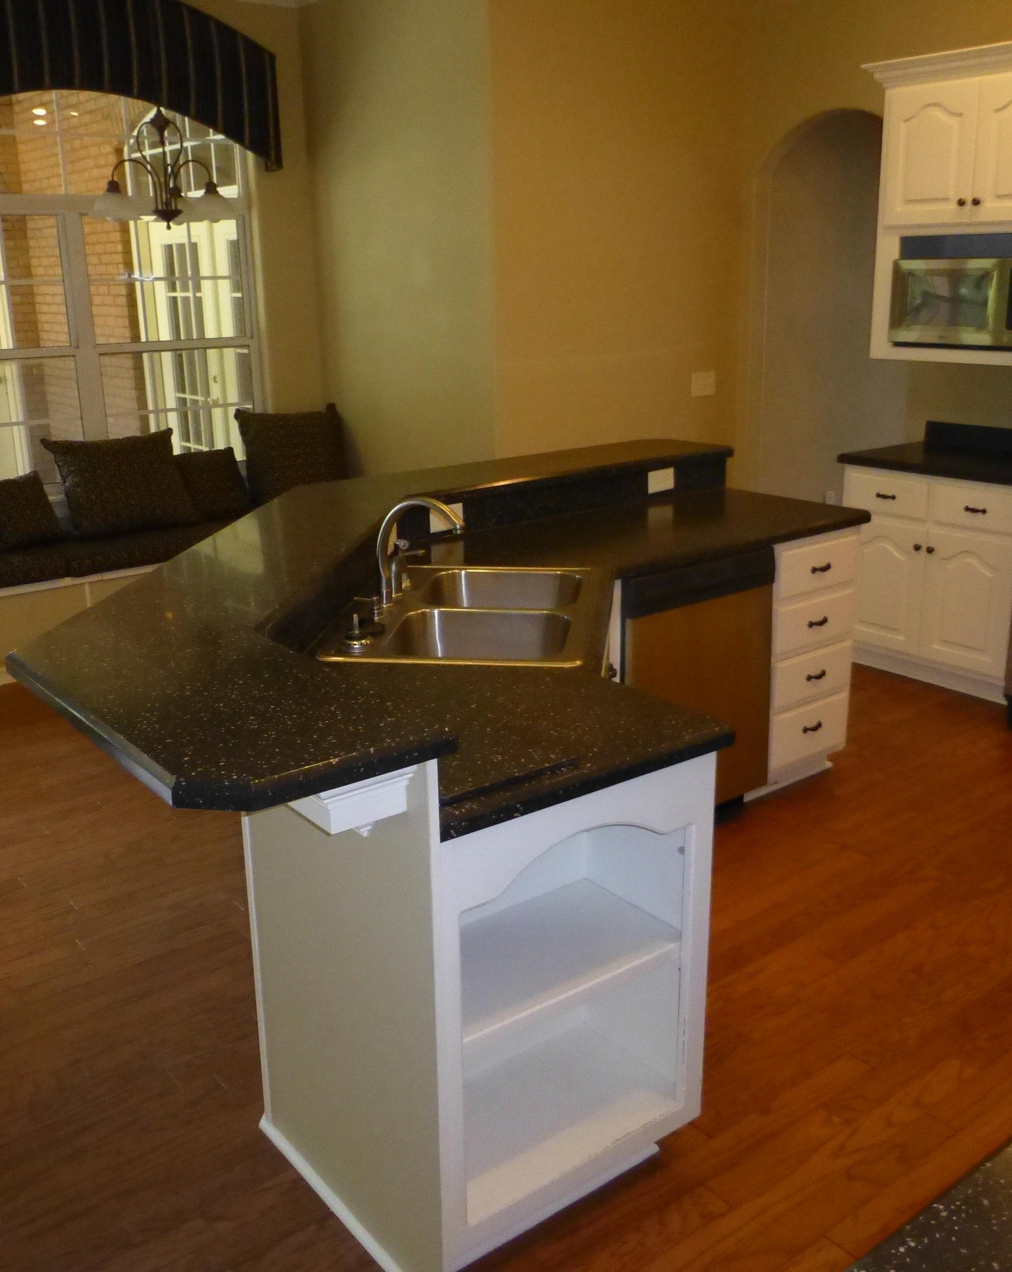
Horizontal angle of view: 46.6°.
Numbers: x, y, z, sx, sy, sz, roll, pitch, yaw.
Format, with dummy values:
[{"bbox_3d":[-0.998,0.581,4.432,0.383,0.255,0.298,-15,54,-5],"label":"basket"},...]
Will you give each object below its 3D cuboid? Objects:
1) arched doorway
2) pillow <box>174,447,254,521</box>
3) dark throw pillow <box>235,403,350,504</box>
[{"bbox_3d":[1.614,-1.295,5.796,0.130,2.375,0.990,-13,20,-34],"label":"arched doorway"},{"bbox_3d":[-1.471,-0.735,5.841,0.360,0.340,0.130,-18,3,-34],"label":"pillow"},{"bbox_3d":[-1.091,-0.891,6.036,0.540,0.520,0.170,-9,4,-25],"label":"dark throw pillow"}]

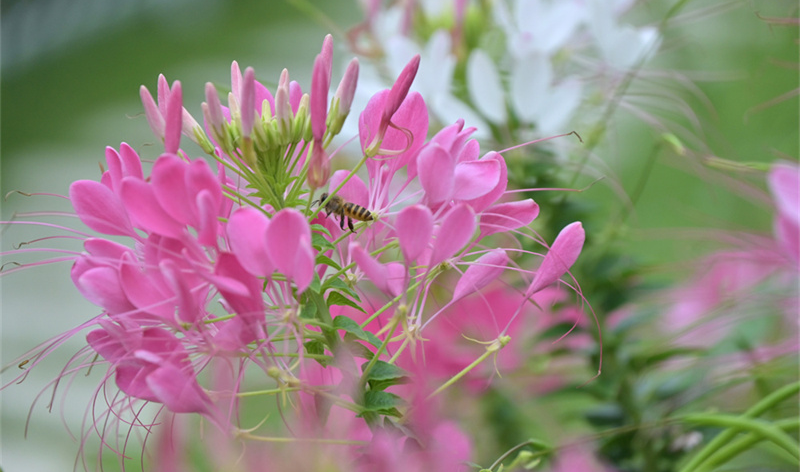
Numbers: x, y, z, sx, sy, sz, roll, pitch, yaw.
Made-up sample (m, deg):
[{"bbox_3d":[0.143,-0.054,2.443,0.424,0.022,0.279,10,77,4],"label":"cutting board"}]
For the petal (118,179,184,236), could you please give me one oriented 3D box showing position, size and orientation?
[{"bbox_3d":[-0.056,-0.006,1.065,0.017,0.009,0.006,41,0,0],"label":"petal"}]

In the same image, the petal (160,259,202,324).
[{"bbox_3d":[-0.055,0.014,1.170,0.005,0.017,0.008,-29,7,-33],"label":"petal"}]

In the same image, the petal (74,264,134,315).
[{"bbox_3d":[-0.075,0.014,1.180,0.016,0.010,0.006,29,-12,-11],"label":"petal"}]

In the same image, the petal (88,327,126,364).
[{"bbox_3d":[-0.074,0.029,1.180,0.015,0.008,0.005,28,-11,-6],"label":"petal"}]

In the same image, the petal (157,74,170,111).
[{"bbox_3d":[-0.051,-0.030,1.000,0.003,0.009,0.003,-7,0,0],"label":"petal"}]

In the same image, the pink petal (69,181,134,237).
[{"bbox_3d":[-0.075,-0.007,1.180,0.020,0.011,0.005,38,-6,-6],"label":"pink petal"}]

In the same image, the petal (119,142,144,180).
[{"bbox_3d":[-0.069,-0.018,1.200,0.007,0.015,0.005,-18,0,-22],"label":"petal"}]

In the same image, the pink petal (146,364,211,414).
[{"bbox_3d":[-0.050,0.036,1.060,0.016,0.008,0.006,33,0,0],"label":"pink petal"}]

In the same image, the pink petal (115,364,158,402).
[{"bbox_3d":[-0.060,0.034,1.085,0.012,0.008,0.005,27,0,0],"label":"pink petal"}]

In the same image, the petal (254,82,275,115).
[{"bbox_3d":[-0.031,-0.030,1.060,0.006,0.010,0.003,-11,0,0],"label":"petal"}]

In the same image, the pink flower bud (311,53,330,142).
[{"bbox_3d":[-0.019,-0.032,1.090,0.004,0.021,0.004,1,6,0],"label":"pink flower bud"}]

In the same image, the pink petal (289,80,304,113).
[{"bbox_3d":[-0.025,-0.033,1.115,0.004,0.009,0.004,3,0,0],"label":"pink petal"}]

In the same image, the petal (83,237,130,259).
[{"bbox_3d":[-0.066,0.003,1.050,0.011,0.004,0.007,13,23,1],"label":"petal"}]

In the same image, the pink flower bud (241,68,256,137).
[{"bbox_3d":[-0.035,-0.030,1.065,0.003,0.017,0.003,1,6,0],"label":"pink flower bud"}]

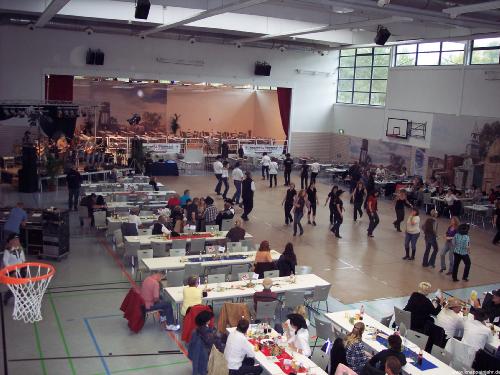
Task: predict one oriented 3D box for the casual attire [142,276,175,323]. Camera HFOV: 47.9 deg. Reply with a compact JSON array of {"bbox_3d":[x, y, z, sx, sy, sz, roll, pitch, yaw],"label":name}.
[{"bbox_3d":[-1.790,2.295,11.384,0.780,1.120,0.500,-1,10,-25],"label":"casual attire"}]

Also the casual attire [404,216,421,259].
[{"bbox_3d":[5.220,1.583,17.964,0.500,1.400,0.420,9,11,32],"label":"casual attire"}]

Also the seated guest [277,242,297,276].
[{"bbox_3d":[0.899,1.976,14.289,0.500,1.240,0.750,-1,10,-25],"label":"seated guest"}]

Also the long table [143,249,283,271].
[{"bbox_3d":[-0.875,2.163,14.104,3.520,0.750,0.800,-1,10,-25],"label":"long table"}]

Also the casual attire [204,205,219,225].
[{"bbox_3d":[-1.314,0.922,19.227,0.500,0.660,0.360,0,10,-18],"label":"casual attire"}]

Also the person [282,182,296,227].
[{"bbox_3d":[1.596,0.627,21.731,0.500,1.660,0.400,3,10,-3],"label":"person"}]

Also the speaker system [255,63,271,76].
[{"bbox_3d":[0.805,-7.290,34.888,1.000,0.850,0.600,-1,10,-25],"label":"speaker system"}]

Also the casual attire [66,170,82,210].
[{"bbox_3d":[-6.976,0.009,22.267,0.580,1.800,0.400,2,10,-6],"label":"casual attire"}]

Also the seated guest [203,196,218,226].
[{"bbox_3d":[-1.341,1.075,18.692,0.500,1.350,0.700,-2,11,-29],"label":"seated guest"}]

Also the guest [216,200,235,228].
[{"bbox_3d":[-0.822,1.106,18.523,0.700,1.300,0.500,-1,10,-25],"label":"guest"}]

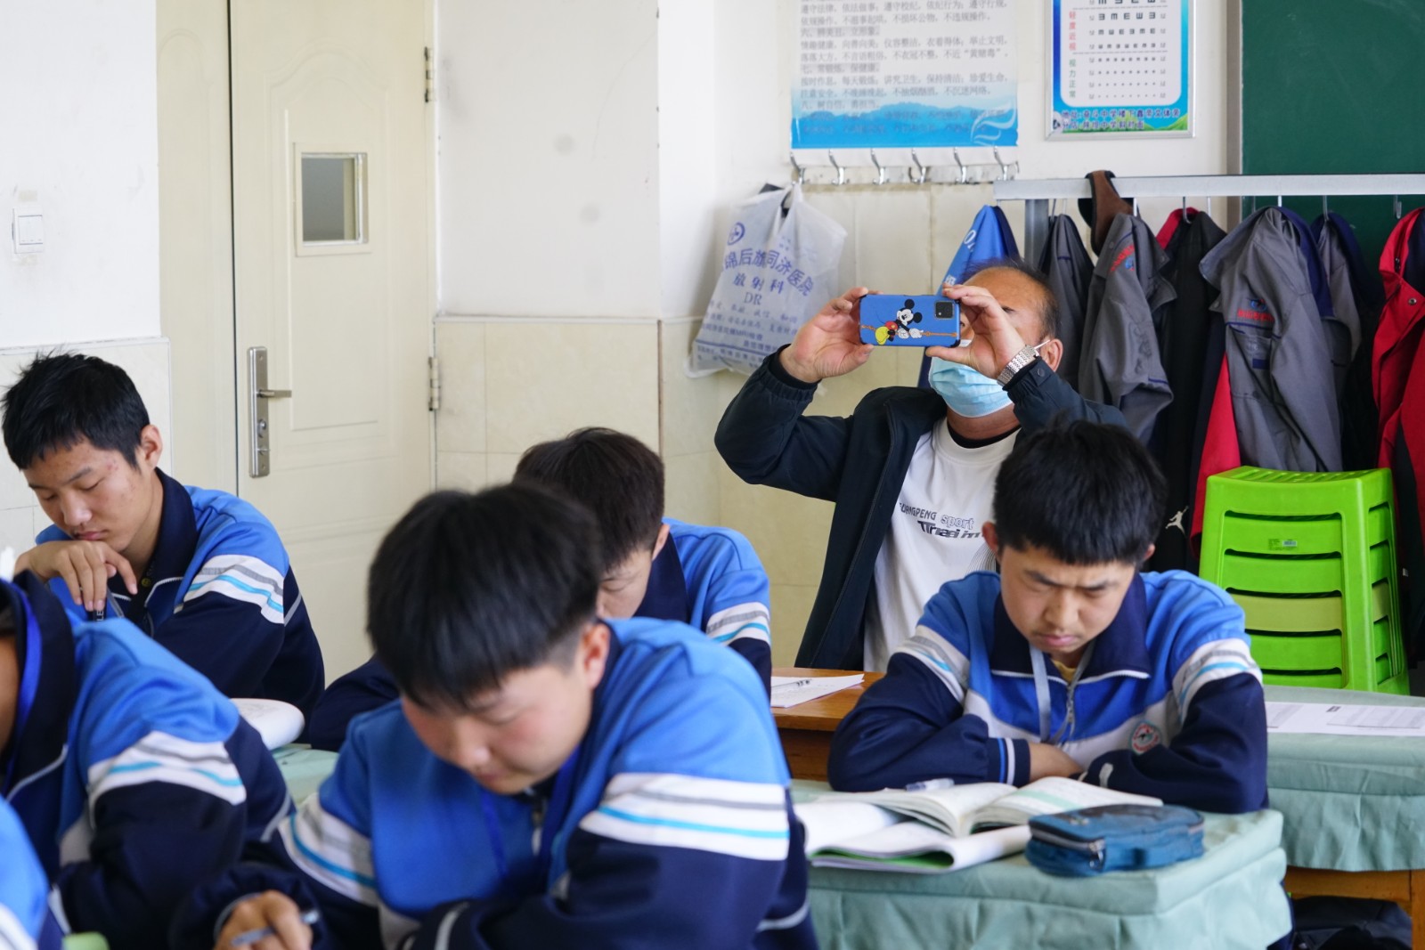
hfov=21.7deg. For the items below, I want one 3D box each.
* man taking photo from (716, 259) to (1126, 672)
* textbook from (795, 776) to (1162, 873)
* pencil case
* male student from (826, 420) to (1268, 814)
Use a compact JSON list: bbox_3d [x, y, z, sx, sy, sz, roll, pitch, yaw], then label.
[{"bbox_3d":[0.402,0.344,5.503,0.620,1.330,0.720,1,5,18],"label":"man taking photo"},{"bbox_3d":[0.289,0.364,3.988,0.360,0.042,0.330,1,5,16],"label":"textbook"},{"bbox_3d":[0.423,0.374,3.839,0.164,0.046,0.110,-4,6,-33],"label":"pencil case"},{"bbox_3d":[0.449,0.520,4.374,0.510,1.180,0.660,1,5,16],"label":"male student"}]

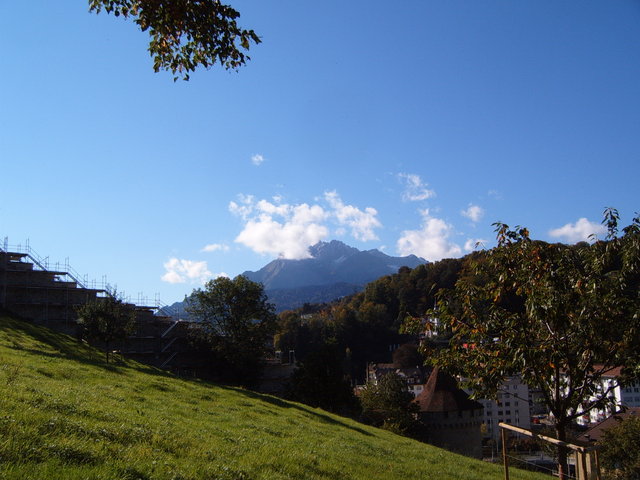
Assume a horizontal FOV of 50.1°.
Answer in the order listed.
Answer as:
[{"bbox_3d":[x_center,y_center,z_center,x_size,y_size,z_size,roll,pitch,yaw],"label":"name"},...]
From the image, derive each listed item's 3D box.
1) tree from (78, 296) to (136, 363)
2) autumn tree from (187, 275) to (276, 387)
[{"bbox_3d":[-16.230,6.730,52.000,4.500,5.200,4.400,0,-10,0],"label":"tree"},{"bbox_3d":[-9.060,9.460,70.000,9.000,11.800,8.800,0,-10,0],"label":"autumn tree"}]

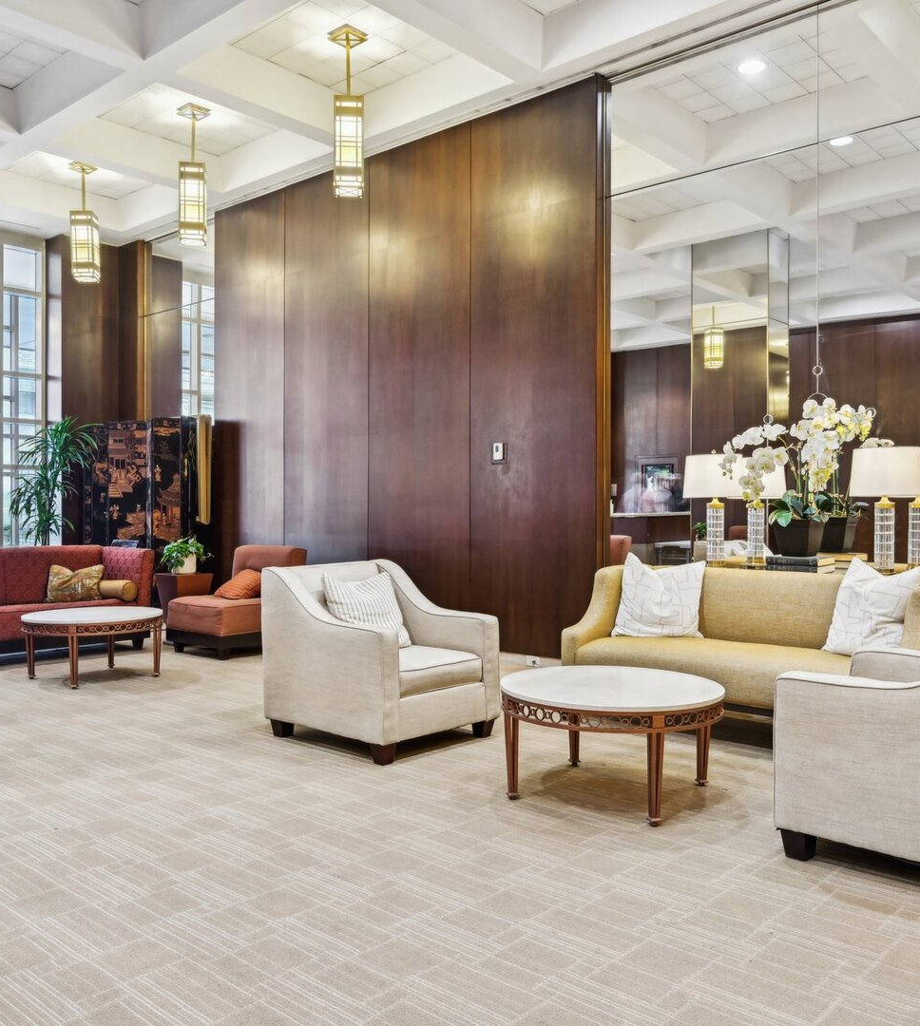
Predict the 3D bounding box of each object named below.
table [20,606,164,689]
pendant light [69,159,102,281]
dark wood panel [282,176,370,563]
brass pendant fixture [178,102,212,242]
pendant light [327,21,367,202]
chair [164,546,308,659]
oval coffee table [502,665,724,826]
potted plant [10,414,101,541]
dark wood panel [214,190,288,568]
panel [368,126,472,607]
[{"bbox_3d":[-2.545,0.922,6.250,0.850,0.442,0.940,0,0,40],"label":"table"},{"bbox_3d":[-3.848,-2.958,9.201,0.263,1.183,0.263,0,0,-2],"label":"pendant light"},{"bbox_3d":[-1.246,-1.022,8.409,1.170,4.290,0.060,0,0,40],"label":"dark wood panel"},{"bbox_3d":[-2.290,-2.880,7.730,0.280,1.180,0.280,0,0,-12],"label":"brass pendant fixture"},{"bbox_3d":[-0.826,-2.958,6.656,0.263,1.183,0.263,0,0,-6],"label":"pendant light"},{"bbox_3d":[-1.860,0.723,7.502,0.760,0.840,0.830,0,0,40],"label":"chair"},{"bbox_3d":[0.614,0.922,3.680,0.930,0.442,0.835,0,0,40],"label":"oval coffee table"},{"bbox_3d":[-4.035,0.093,8.900,0.880,2.100,0.900,0,0,40],"label":"potted plant"},{"bbox_3d":[-2.049,-1.006,8.861,1.128,4.127,0.080,0,0,40],"label":"dark wood panel"},{"bbox_3d":[-0.347,-1.019,7.669,1.158,4.284,0.060,0,0,40],"label":"panel"}]

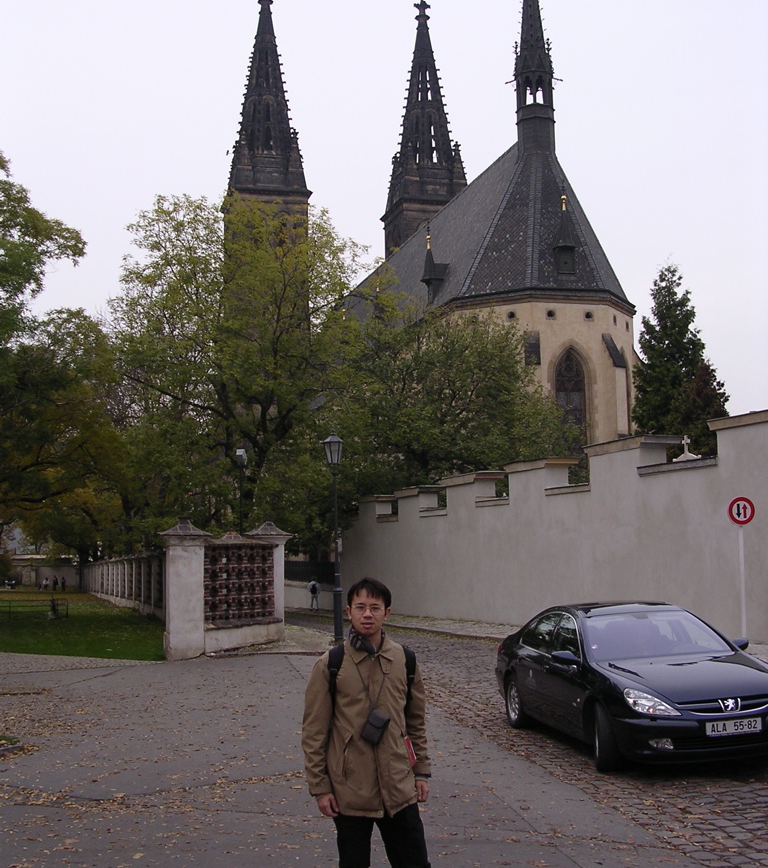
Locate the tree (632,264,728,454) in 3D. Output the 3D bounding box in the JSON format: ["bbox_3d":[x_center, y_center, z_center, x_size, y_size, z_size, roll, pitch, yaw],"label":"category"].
[{"bbox_3d":[11.651,-0.101,43.339,3.700,13.224,3.700,-1,-7,0],"label":"tree"}]

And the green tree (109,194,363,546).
[{"bbox_3d":[-6.064,-1.356,46.549,10.600,17.742,9.800,-1,-7,0],"label":"green tree"}]

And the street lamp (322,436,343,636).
[{"bbox_3d":[-1.147,2.403,26.409,0.530,4.917,0.530,-1,-7,0],"label":"street lamp"}]

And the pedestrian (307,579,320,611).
[{"bbox_3d":[-3.692,8.413,58.915,0.580,1.707,0.380,0,-7,-3],"label":"pedestrian"}]

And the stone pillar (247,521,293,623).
[{"bbox_3d":[-2.659,3.349,26.090,0.980,2.654,0.980,3,-8,-27],"label":"stone pillar"}]

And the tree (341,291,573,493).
[{"bbox_3d":[3.073,0.596,46.288,9.500,12.987,8.500,-1,-7,0],"label":"tree"}]

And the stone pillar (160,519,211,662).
[{"bbox_3d":[-4.180,3.249,23.585,1.000,2.927,1.000,2,-8,-17],"label":"stone pillar"}]

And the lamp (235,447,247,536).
[{"bbox_3d":[-4.575,3.319,35.874,0.420,5.748,0.420,-3,-8,17],"label":"lamp"}]

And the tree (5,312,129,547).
[{"bbox_3d":[-18.047,0.968,63.409,7.200,16.458,7.200,-1,-7,0],"label":"tree"}]

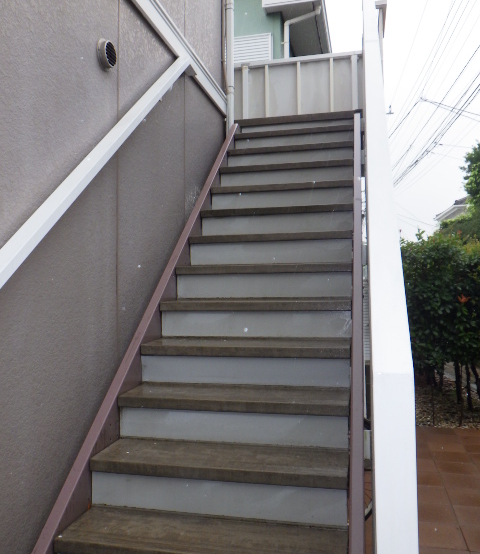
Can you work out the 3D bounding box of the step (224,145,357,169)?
[{"bbox_3d":[0.418,-0.925,4.169,0.985,0.191,0.264,-1,0,14],"label":"step"}]

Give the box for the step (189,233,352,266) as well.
[{"bbox_3d":[0.200,-0.159,3.222,0.985,0.191,0.264,-1,0,14],"label":"step"}]

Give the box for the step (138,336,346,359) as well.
[{"bbox_3d":[0.035,0.344,2.511,0.985,0.046,0.264,-1,0,14],"label":"step"}]

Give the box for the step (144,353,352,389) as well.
[{"bbox_3d":[0.040,0.449,2.545,0.994,0.165,0.250,-1,-2,13],"label":"step"}]

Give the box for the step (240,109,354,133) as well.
[{"bbox_3d":[0.527,-1.308,4.643,0.985,0.191,0.264,-1,0,14],"label":"step"}]

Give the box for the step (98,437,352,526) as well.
[{"bbox_3d":[-0.073,0.799,2.037,0.985,0.191,0.264,-1,0,14],"label":"step"}]

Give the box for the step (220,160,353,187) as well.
[{"bbox_3d":[0.363,-0.733,3.932,0.985,0.191,0.264,-1,0,14],"label":"step"}]

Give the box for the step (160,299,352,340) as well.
[{"bbox_3d":[0.093,0.233,2.780,0.994,0.200,0.280,-1,-2,13],"label":"step"}]

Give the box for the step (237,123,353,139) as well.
[{"bbox_3d":[0.472,-1.194,4.456,0.994,0.055,0.280,-1,-2,13],"label":"step"}]

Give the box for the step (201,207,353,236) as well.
[{"bbox_3d":[0.256,-0.348,3.497,0.994,0.200,0.280,-1,-2,13],"label":"step"}]

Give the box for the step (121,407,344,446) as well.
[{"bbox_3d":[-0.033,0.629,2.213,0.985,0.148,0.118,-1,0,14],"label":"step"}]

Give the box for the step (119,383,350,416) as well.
[{"bbox_3d":[-0.017,0.548,2.303,0.994,0.055,0.280,-1,-2,13],"label":"step"}]

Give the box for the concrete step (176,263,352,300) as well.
[{"bbox_3d":[0.147,0.040,3.019,0.994,0.200,0.280,-1,-2,13],"label":"concrete step"}]

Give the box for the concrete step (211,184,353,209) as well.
[{"bbox_3d":[0.310,-0.541,3.736,0.994,0.200,0.280,-1,-2,13],"label":"concrete step"}]

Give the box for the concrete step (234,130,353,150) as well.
[{"bbox_3d":[0.472,-1.116,4.406,0.985,0.191,0.264,-1,0,14],"label":"concrete step"}]

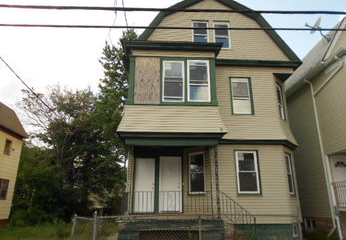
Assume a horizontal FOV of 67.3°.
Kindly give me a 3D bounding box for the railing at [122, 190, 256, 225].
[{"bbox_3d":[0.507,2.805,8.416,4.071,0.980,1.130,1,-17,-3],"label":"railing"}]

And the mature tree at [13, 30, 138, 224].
[{"bbox_3d":[-6.126,-0.201,16.504,8.135,12.734,8.000,1,-17,-3],"label":"mature tree"}]

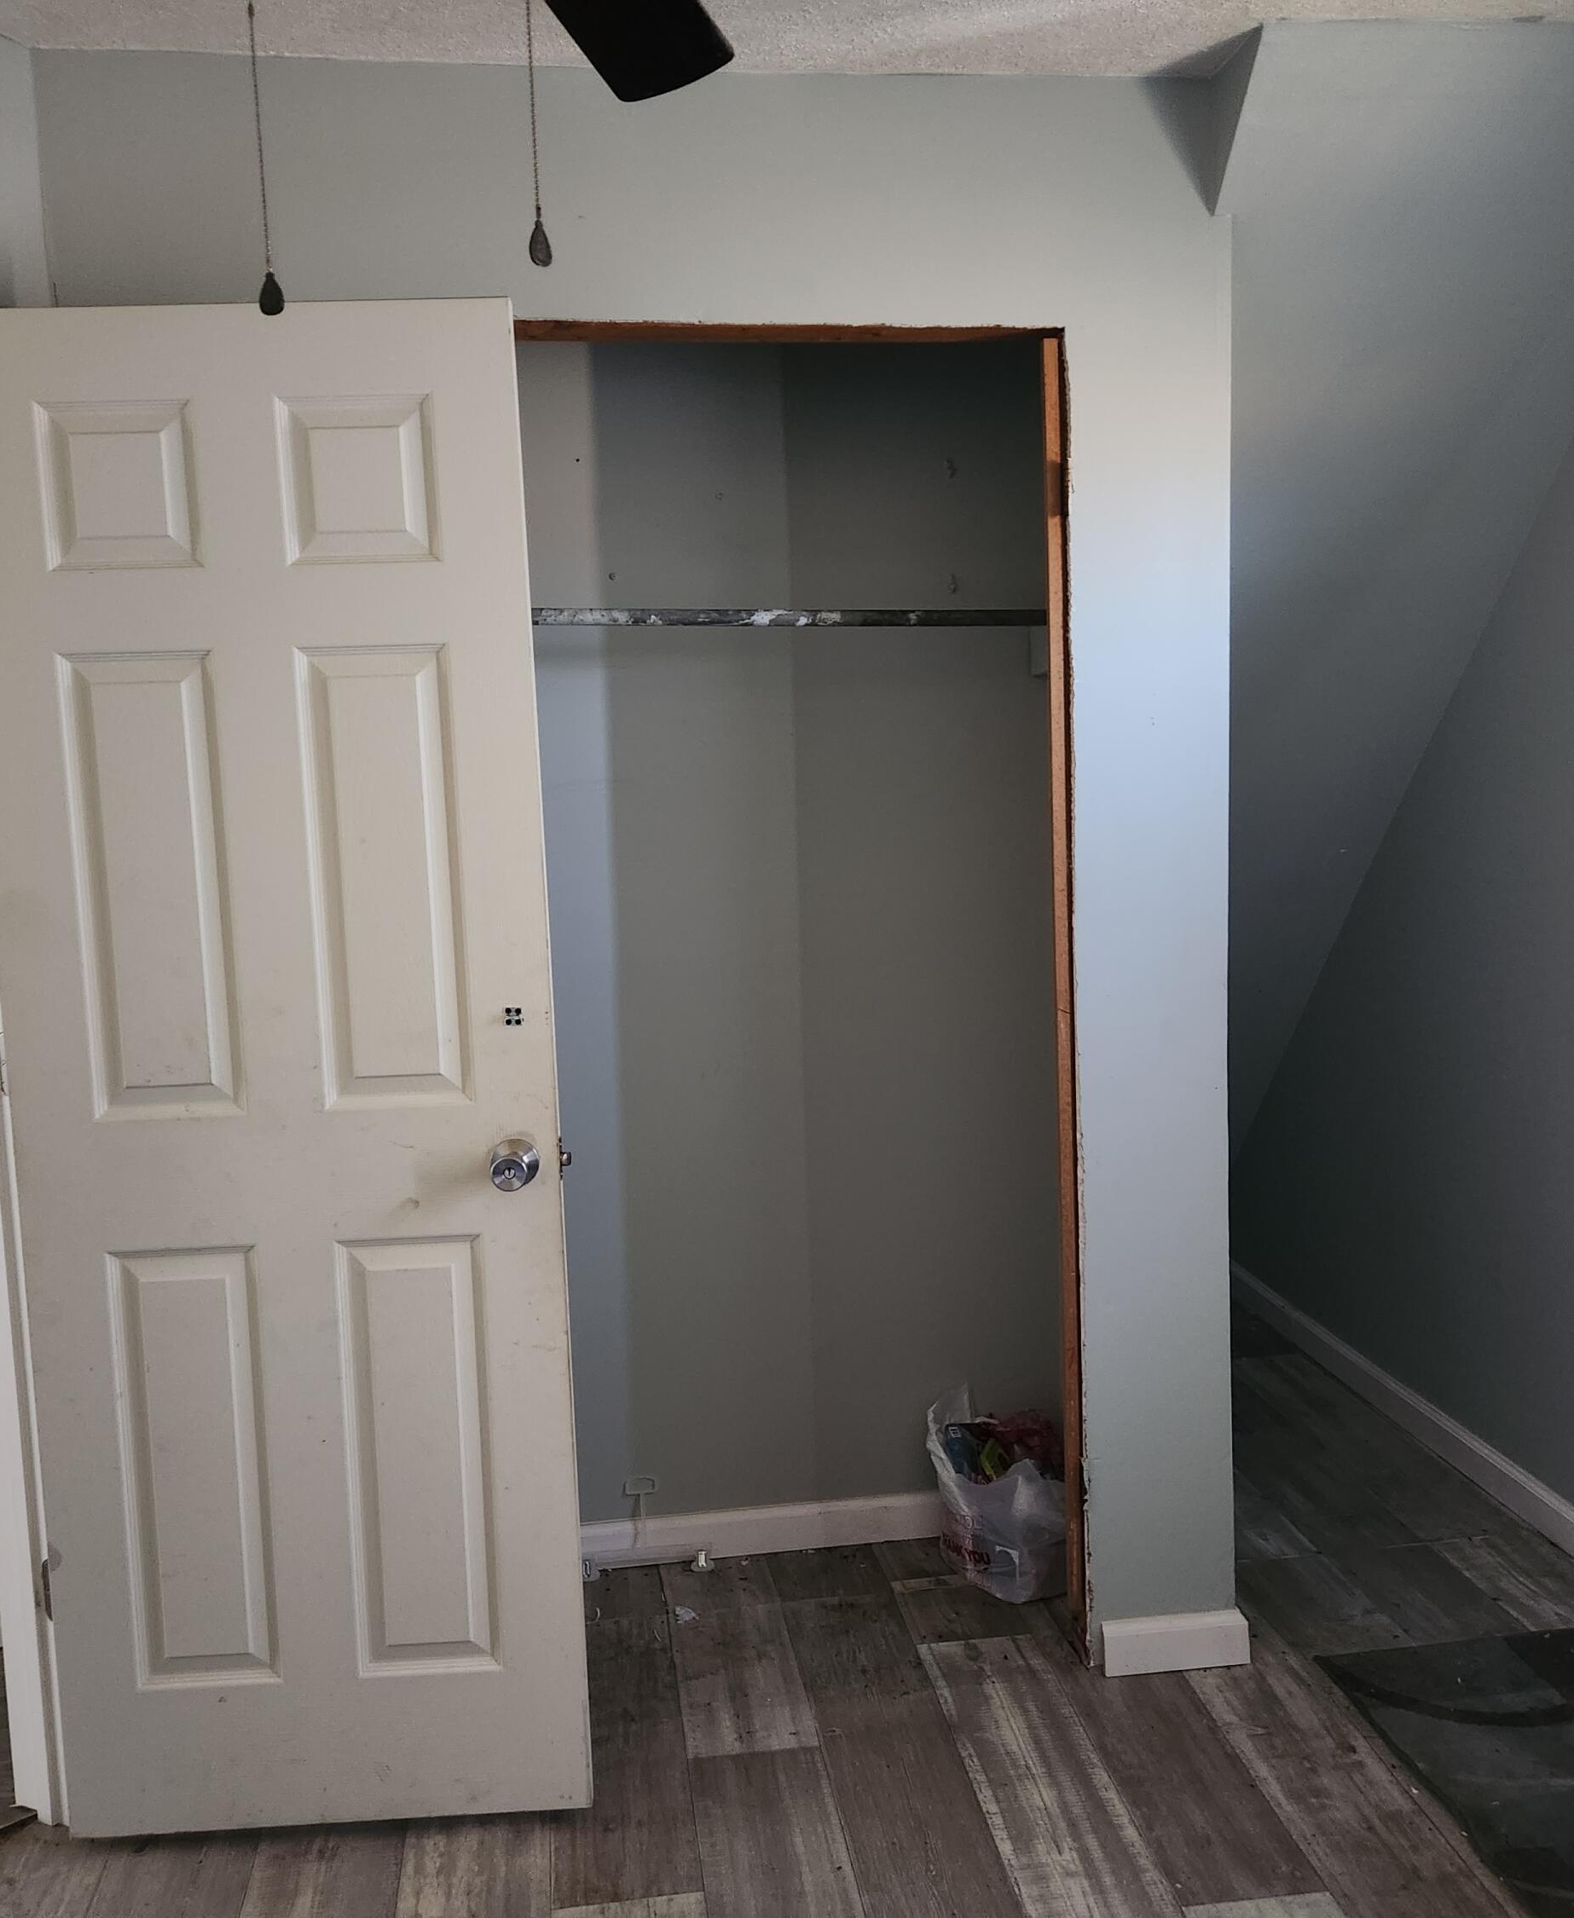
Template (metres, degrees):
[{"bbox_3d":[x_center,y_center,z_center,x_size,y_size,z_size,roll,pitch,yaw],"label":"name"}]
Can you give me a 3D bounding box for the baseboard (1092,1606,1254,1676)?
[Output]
[{"bbox_3d":[0.622,1.091,2.707,0.235,0.082,0.017,-3,6,-5],"label":"baseboard"}]

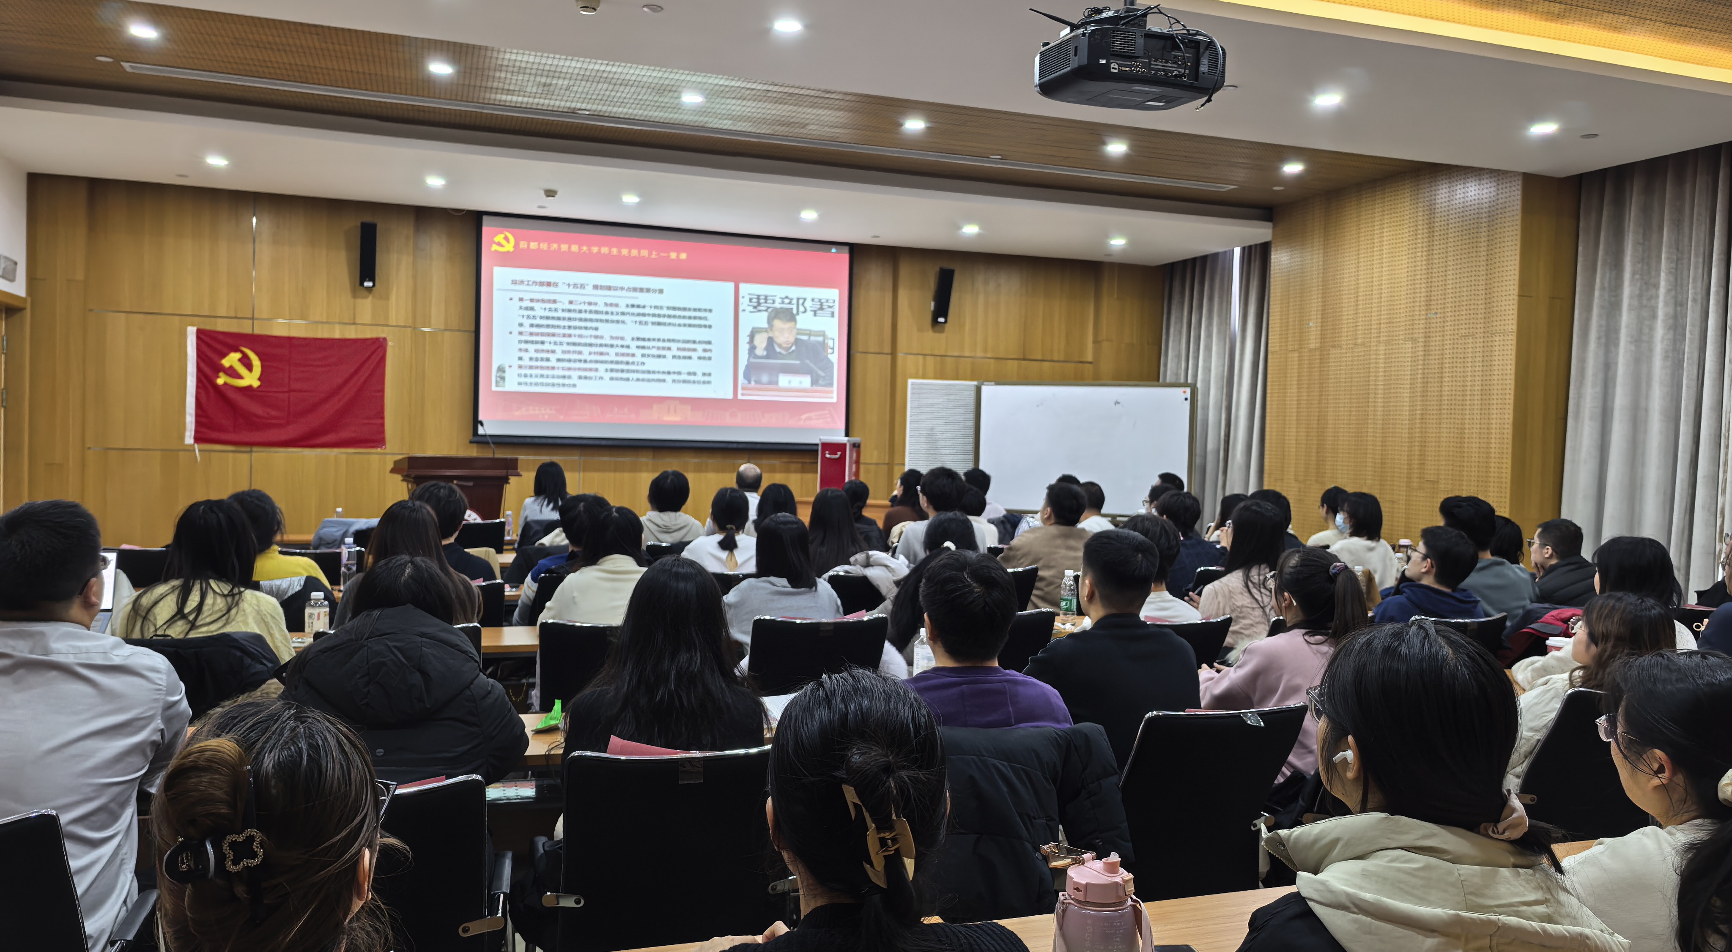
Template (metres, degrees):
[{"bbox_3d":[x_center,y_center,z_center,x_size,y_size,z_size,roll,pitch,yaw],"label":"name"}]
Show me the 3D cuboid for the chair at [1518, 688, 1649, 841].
[{"bbox_3d":[1.946,0.998,3.320,0.570,0.920,0.610,1,2,-7],"label":"chair"}]

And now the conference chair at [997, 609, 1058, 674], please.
[{"bbox_3d":[0.377,0.917,4.359,0.540,0.920,0.580,1,2,-18],"label":"conference chair"}]

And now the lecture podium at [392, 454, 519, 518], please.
[{"bbox_3d":[-3.126,0.469,9.211,0.880,1.205,0.500,0,2,-35],"label":"lecture podium"}]

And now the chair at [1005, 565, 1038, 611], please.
[{"bbox_3d":[0.517,0.867,5.653,0.570,0.920,0.610,1,2,-19],"label":"chair"}]

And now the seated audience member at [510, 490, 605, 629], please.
[{"bbox_3d":[-1.250,0.680,5.184,0.520,1.228,0.780,1,2,-19],"label":"seated audience member"}]

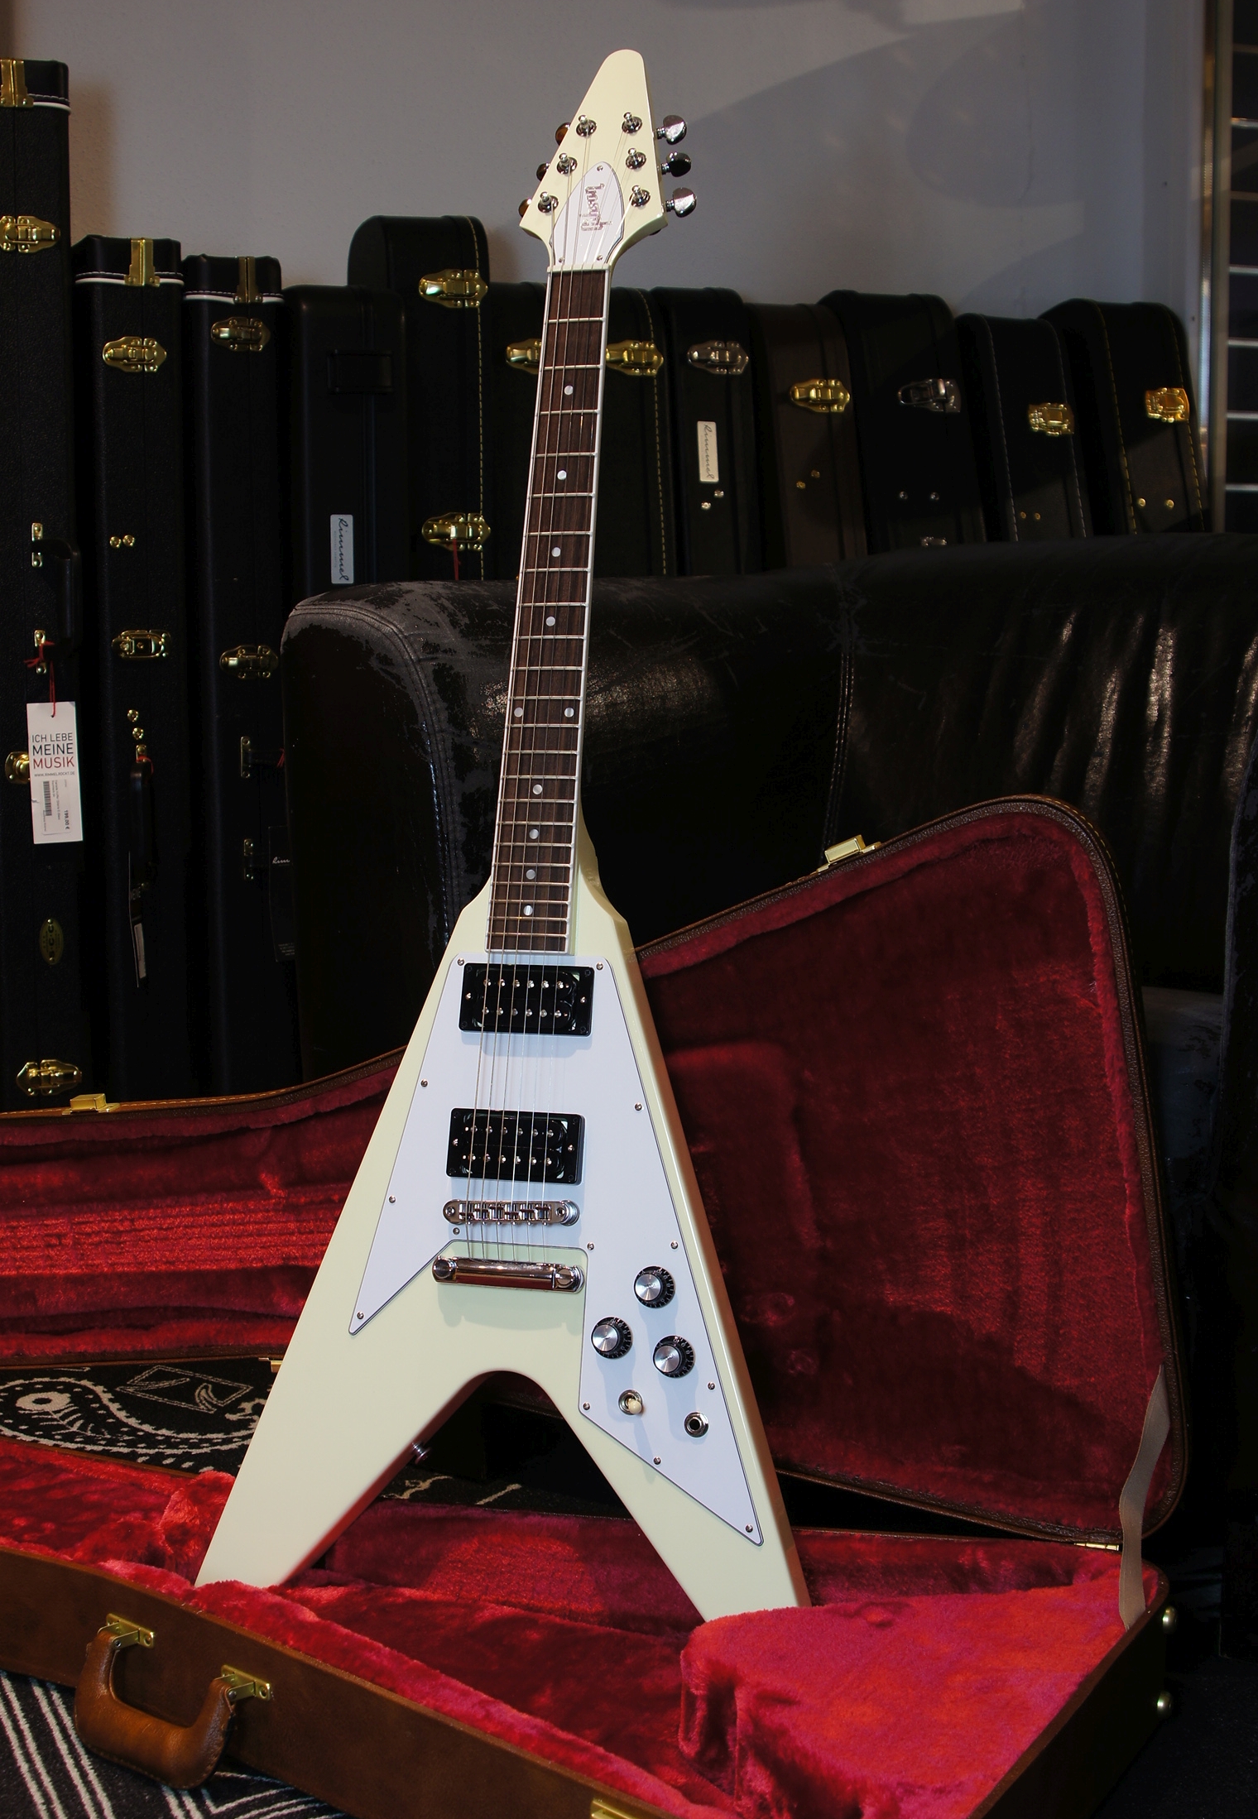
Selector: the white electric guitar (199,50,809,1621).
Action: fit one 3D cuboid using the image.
[{"bbox_3d":[-0.047,-0.071,1.552,0.422,1.106,0.090,1,-10,17],"label":"white electric guitar"}]

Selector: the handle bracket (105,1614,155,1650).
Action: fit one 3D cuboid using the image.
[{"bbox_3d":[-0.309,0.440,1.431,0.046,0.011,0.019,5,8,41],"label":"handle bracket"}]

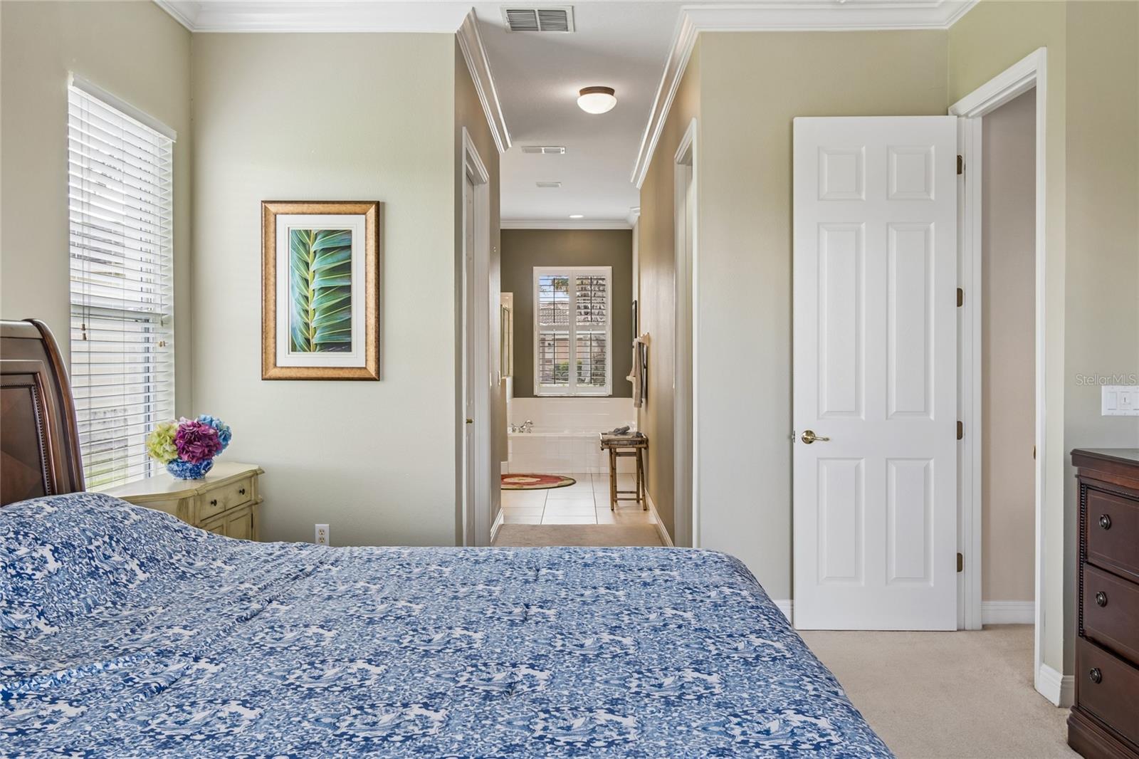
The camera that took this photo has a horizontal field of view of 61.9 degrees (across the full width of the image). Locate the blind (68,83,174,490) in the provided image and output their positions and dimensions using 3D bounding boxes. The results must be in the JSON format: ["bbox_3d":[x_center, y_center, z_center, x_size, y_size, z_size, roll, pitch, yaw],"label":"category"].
[{"bbox_3d":[-1.908,-0.311,4.022,0.071,1.623,0.937,0,1,0],"label":"blind"}]

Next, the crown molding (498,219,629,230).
[{"bbox_3d":[-0.062,-1.968,12.076,1.714,0.111,0.101,0,1,0],"label":"crown molding"}]

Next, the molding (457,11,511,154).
[{"bbox_3d":[-0.510,-1.801,6.098,0.106,0.111,2.873,0,1,0],"label":"molding"}]

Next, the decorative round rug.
[{"bbox_3d":[-0.536,1.058,9.909,1.210,0.015,1.230,0,1,0],"label":"decorative round rug"}]

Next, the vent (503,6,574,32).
[{"bbox_3d":[-0.151,-1.816,4.813,0.361,0.022,0.358,0,1,0],"label":"vent"}]

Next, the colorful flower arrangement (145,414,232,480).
[{"bbox_3d":[-1.639,0.286,4.082,0.343,0.272,0.312,0,1,0],"label":"colorful flower arrangement"}]

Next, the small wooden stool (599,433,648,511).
[{"bbox_3d":[0.466,0.800,8.215,0.423,0.635,0.484,0,1,0],"label":"small wooden stool"}]

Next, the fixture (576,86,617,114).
[{"bbox_3d":[0.179,-1.783,6.109,0.254,0.151,0.254,0,1,0],"label":"fixture"}]

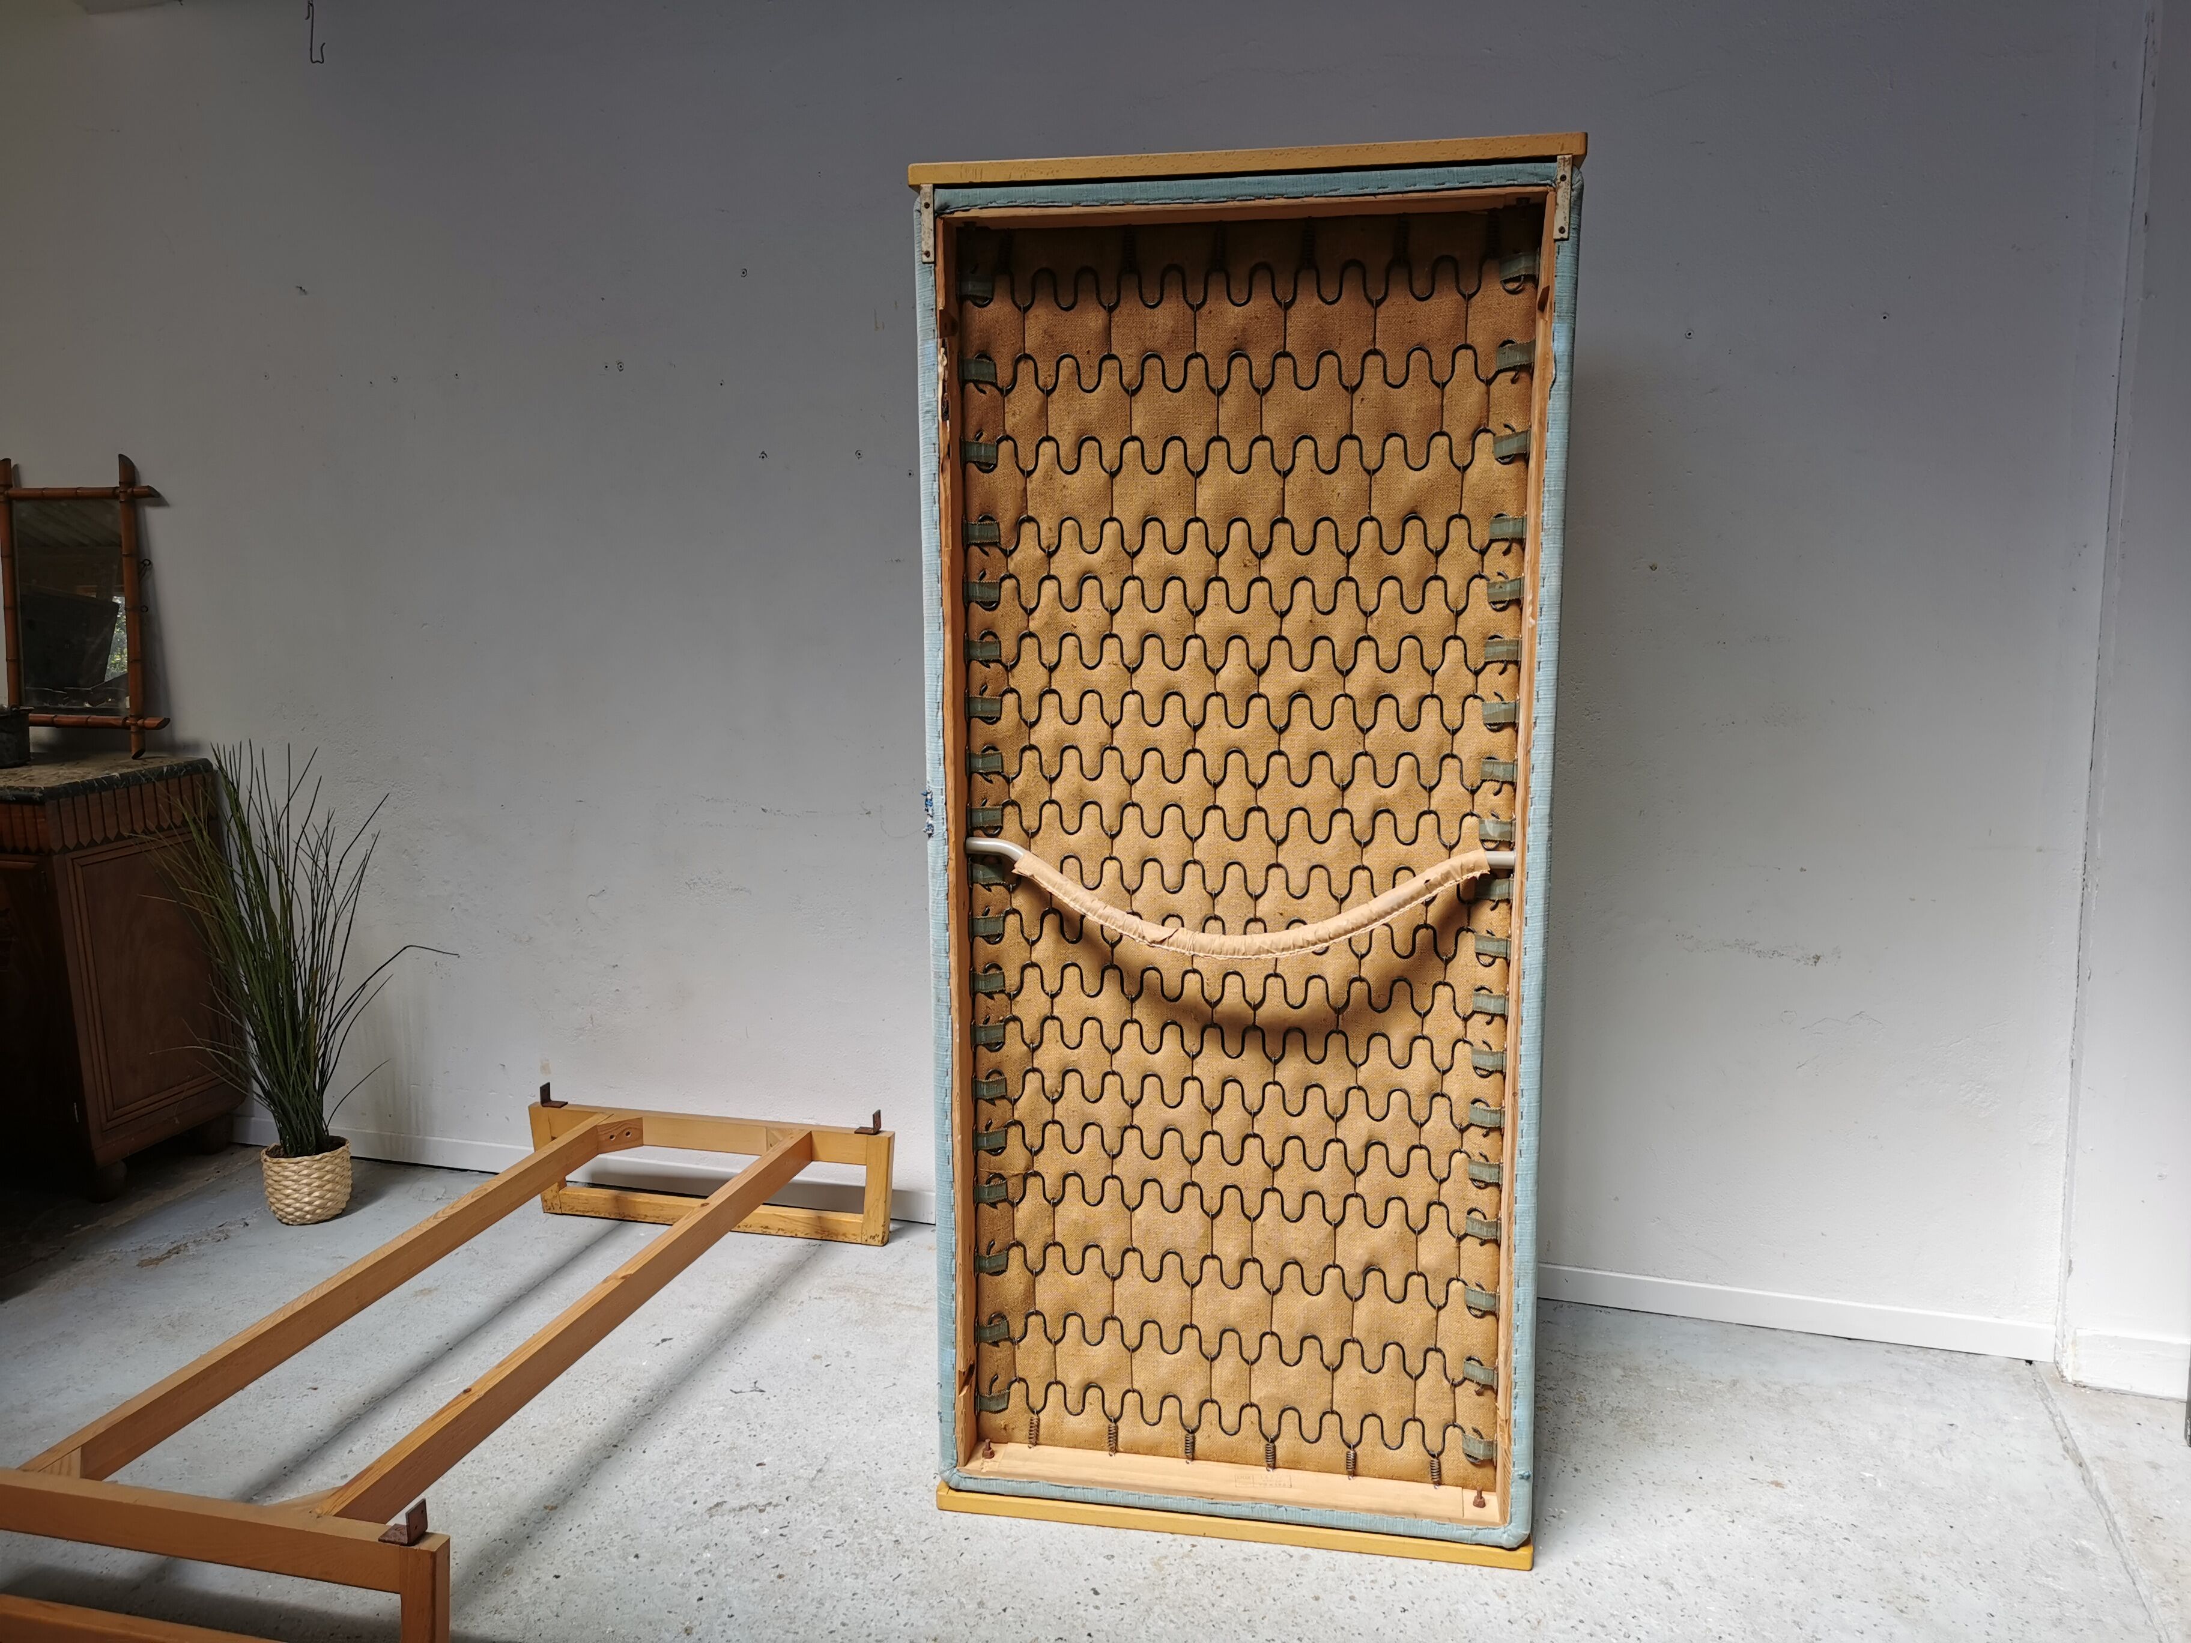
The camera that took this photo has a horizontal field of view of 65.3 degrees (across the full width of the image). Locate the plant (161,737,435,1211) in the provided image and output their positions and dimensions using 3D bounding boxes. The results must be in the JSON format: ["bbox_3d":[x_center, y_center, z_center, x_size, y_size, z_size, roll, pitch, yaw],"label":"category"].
[{"bbox_3d":[-1.703,0.357,3.637,0.510,1.000,0.470,3,9,18],"label":"plant"}]

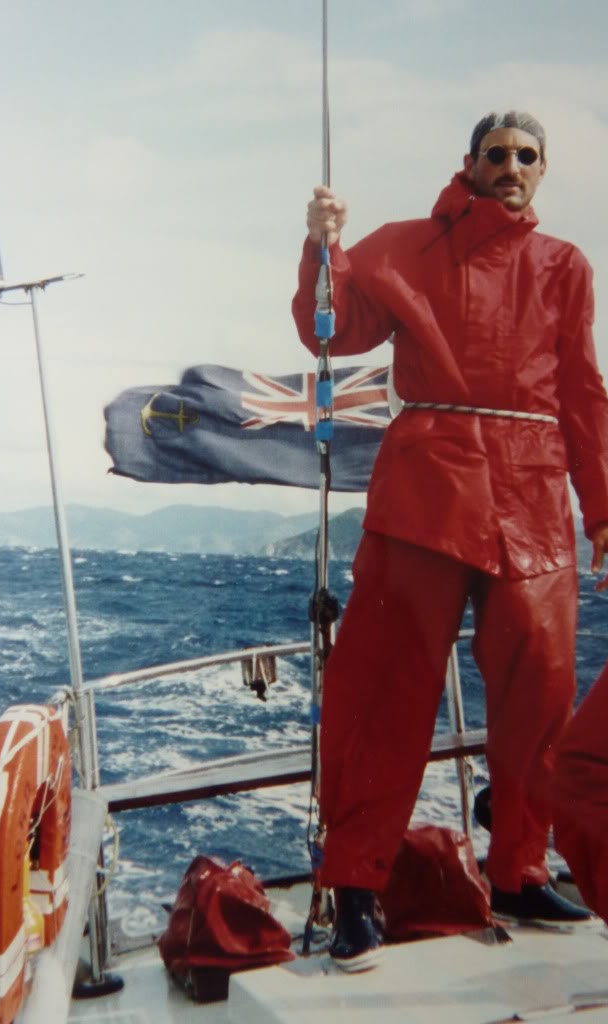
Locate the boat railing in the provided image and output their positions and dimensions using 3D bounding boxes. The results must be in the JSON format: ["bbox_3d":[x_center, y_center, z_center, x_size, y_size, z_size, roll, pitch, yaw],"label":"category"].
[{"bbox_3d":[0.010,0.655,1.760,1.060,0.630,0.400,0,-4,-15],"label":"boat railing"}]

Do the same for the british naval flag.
[{"bbox_3d":[-0.158,-0.250,2.170,0.880,0.400,0.200,2,-3,-5],"label":"british naval flag"}]

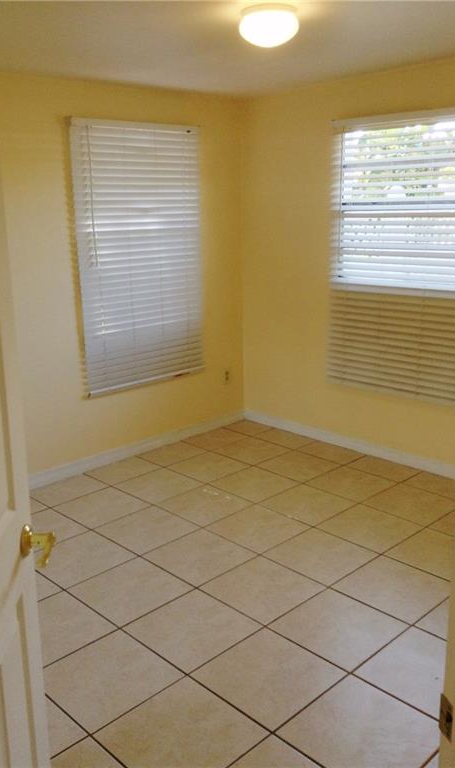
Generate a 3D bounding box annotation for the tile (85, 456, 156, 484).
[{"bbox_3d":[-0.652,0.543,4.546,0.403,0.010,0.277,-15,21,-42],"label":"tile"}]

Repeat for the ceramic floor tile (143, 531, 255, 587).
[{"bbox_3d":[-0.132,0.827,3.471,0.403,0.010,0.403,-15,21,-42],"label":"ceramic floor tile"}]

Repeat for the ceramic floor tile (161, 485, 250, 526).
[{"bbox_3d":[-0.127,0.675,4.027,0.403,0.010,0.403,-15,21,-42],"label":"ceramic floor tile"}]

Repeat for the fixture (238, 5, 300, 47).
[{"bbox_3d":[0.145,-1.255,2.573,0.207,0.113,0.207,-1,15,0],"label":"fixture"}]

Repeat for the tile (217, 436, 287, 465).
[{"bbox_3d":[0.167,0.446,4.848,0.402,0.010,0.402,-15,21,-42],"label":"tile"}]

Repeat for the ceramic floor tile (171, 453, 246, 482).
[{"bbox_3d":[-0.118,0.532,4.649,0.407,0.010,0.407,-15,21,-42],"label":"ceramic floor tile"}]

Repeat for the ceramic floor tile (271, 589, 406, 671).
[{"bbox_3d":[0.449,0.983,2.951,0.407,0.010,0.407,-15,21,-42],"label":"ceramic floor tile"}]

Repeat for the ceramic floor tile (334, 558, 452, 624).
[{"bbox_3d":[0.729,0.890,3.182,0.403,0.010,0.403,-15,21,-42],"label":"ceramic floor tile"}]

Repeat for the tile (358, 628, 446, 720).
[{"bbox_3d":[0.741,1.055,2.663,0.407,0.010,0.407,-15,21,-42],"label":"tile"}]

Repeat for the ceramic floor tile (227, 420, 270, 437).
[{"bbox_3d":[0.149,0.321,5.313,0.239,0.010,0.300,-15,21,-42],"label":"ceramic floor tile"}]

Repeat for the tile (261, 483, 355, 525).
[{"bbox_3d":[0.449,0.667,4.019,0.403,0.010,0.403,-15,21,-42],"label":"tile"}]

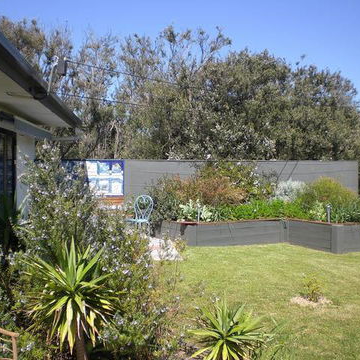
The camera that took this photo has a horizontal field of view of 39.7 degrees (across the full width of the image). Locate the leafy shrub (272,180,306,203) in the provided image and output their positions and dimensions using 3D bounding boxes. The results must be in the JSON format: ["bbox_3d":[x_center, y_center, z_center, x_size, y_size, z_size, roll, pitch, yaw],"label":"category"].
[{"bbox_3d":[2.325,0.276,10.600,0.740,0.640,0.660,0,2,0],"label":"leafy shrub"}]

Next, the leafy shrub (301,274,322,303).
[{"bbox_3d":[1.488,1.228,5.650,0.260,0.320,0.260,0,2,0],"label":"leafy shrub"}]

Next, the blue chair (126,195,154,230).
[{"bbox_3d":[-0.724,0.729,9.100,0.420,0.900,0.470,1,2,32],"label":"blue chair"}]

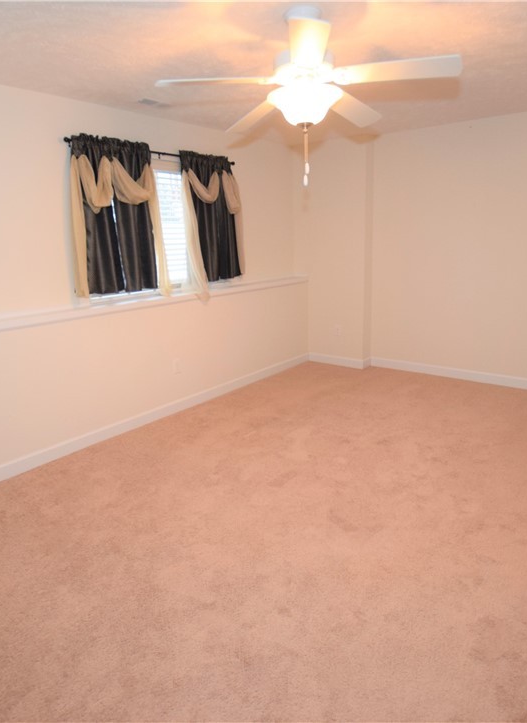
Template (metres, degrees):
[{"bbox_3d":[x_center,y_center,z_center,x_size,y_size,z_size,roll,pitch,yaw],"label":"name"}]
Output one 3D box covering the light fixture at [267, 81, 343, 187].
[{"bbox_3d":[0.196,-1.048,2.125,0.345,0.415,0.345,-2,15,1],"label":"light fixture"}]

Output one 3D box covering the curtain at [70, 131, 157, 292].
[{"bbox_3d":[-1.037,-1.041,3.299,0.110,1.060,0.670,10,20,40],"label":"curtain"}]

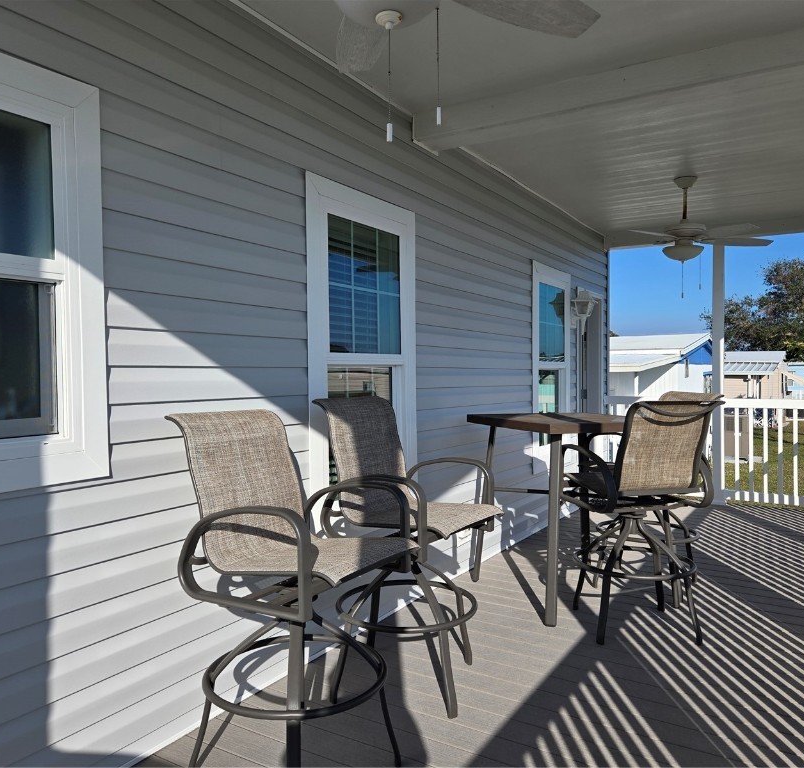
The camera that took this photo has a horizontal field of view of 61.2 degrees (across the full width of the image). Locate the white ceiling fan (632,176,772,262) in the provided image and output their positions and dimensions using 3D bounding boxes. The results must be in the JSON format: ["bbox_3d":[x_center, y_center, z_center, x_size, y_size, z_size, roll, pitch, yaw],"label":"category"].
[{"bbox_3d":[2.092,-1.206,4.991,1.300,0.630,1.300,0,1,31],"label":"white ceiling fan"}]

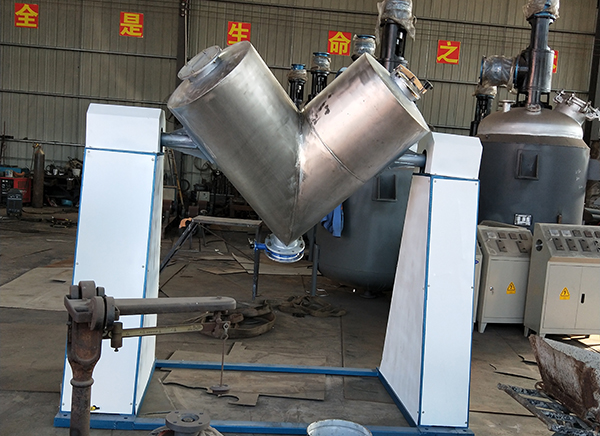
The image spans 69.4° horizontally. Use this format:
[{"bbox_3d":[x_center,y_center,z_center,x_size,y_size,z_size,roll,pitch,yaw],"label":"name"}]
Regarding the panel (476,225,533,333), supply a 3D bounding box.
[{"bbox_3d":[1.798,0.545,3.925,0.525,0.895,0.445,4,5,-9],"label":"panel"}]

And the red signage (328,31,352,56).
[{"bbox_3d":[1.057,-4.605,11.447,0.605,0.605,0.020,4,5,-2],"label":"red signage"}]

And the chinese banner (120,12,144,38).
[{"bbox_3d":[-4.353,-5.003,11.239,0.605,0.605,0.020,4,5,-2],"label":"chinese banner"}]

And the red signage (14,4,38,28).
[{"bbox_3d":[-7.015,-5.185,11.138,0.605,0.605,0.020,4,5,-2],"label":"red signage"}]

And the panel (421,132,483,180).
[{"bbox_3d":[0.767,-0.311,2.259,0.255,0.220,0.257,4,5,-7],"label":"panel"}]

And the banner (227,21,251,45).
[{"bbox_3d":[-1.579,-4.820,11.344,0.605,0.605,0.020,4,5,-2],"label":"banner"}]

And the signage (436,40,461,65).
[{"bbox_3d":[3.971,-4.412,11.557,0.605,0.605,0.020,4,5,-2],"label":"signage"}]

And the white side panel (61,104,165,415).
[{"bbox_3d":[-0.910,0.167,2.210,0.322,1.424,0.573,4,5,-8],"label":"white side panel"}]

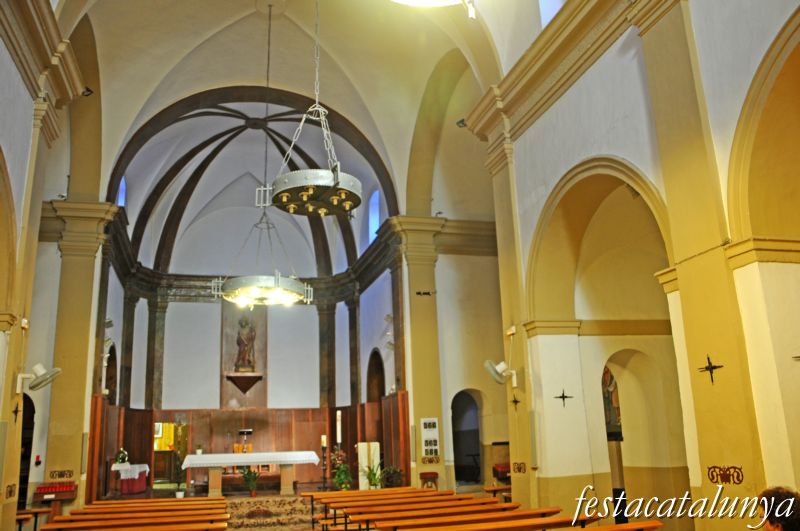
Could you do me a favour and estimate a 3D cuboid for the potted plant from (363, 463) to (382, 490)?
[{"bbox_3d":[-0.619,4.779,14.989,0.480,0.670,0.450,2,-15,-16],"label":"potted plant"}]

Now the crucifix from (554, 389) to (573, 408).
[{"bbox_3d":[2.213,1.800,9.031,0.260,0.280,0.050,2,-15,-16],"label":"crucifix"}]

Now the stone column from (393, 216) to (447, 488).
[{"bbox_3d":[0.555,2.074,14.392,1.200,6.300,0.750,2,-15,-16],"label":"stone column"}]

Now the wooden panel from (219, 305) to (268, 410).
[{"bbox_3d":[-4.397,2.575,18.896,1.250,2.950,0.120,2,-15,-16],"label":"wooden panel"}]

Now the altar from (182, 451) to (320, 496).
[{"bbox_3d":[-3.511,4.972,15.818,3.080,0.940,0.950,2,-15,-16],"label":"altar"}]

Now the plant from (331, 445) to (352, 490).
[{"bbox_3d":[-1.375,4.761,15.635,0.530,1.100,0.500,2,-15,-16],"label":"plant"}]

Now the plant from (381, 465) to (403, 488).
[{"bbox_3d":[-0.179,4.614,14.300,0.500,0.620,0.500,2,-15,-16],"label":"plant"}]

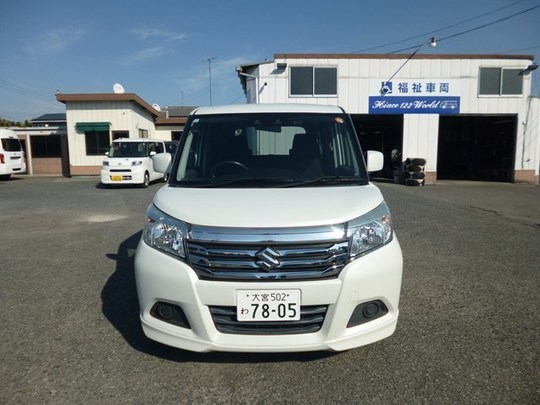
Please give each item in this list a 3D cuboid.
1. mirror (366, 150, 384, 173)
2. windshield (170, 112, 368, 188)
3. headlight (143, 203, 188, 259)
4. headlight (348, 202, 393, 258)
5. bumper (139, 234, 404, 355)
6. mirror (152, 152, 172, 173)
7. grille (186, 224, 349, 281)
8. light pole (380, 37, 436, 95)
[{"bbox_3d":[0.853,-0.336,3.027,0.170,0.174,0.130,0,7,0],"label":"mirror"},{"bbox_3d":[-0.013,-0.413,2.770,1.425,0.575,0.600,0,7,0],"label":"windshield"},{"bbox_3d":[-0.615,0.147,2.184,0.340,0.245,0.400,0,7,0],"label":"headlight"},{"bbox_3d":[0.601,0.147,2.184,0.342,0.245,0.400,0,7,0],"label":"headlight"},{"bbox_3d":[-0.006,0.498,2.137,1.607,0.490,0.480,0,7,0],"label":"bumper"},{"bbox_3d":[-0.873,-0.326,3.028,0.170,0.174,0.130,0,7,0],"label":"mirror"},{"bbox_3d":[-0.009,0.261,1.956,0.887,0.265,0.160,0,7,0],"label":"grille"},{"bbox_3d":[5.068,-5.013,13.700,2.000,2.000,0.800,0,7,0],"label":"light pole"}]

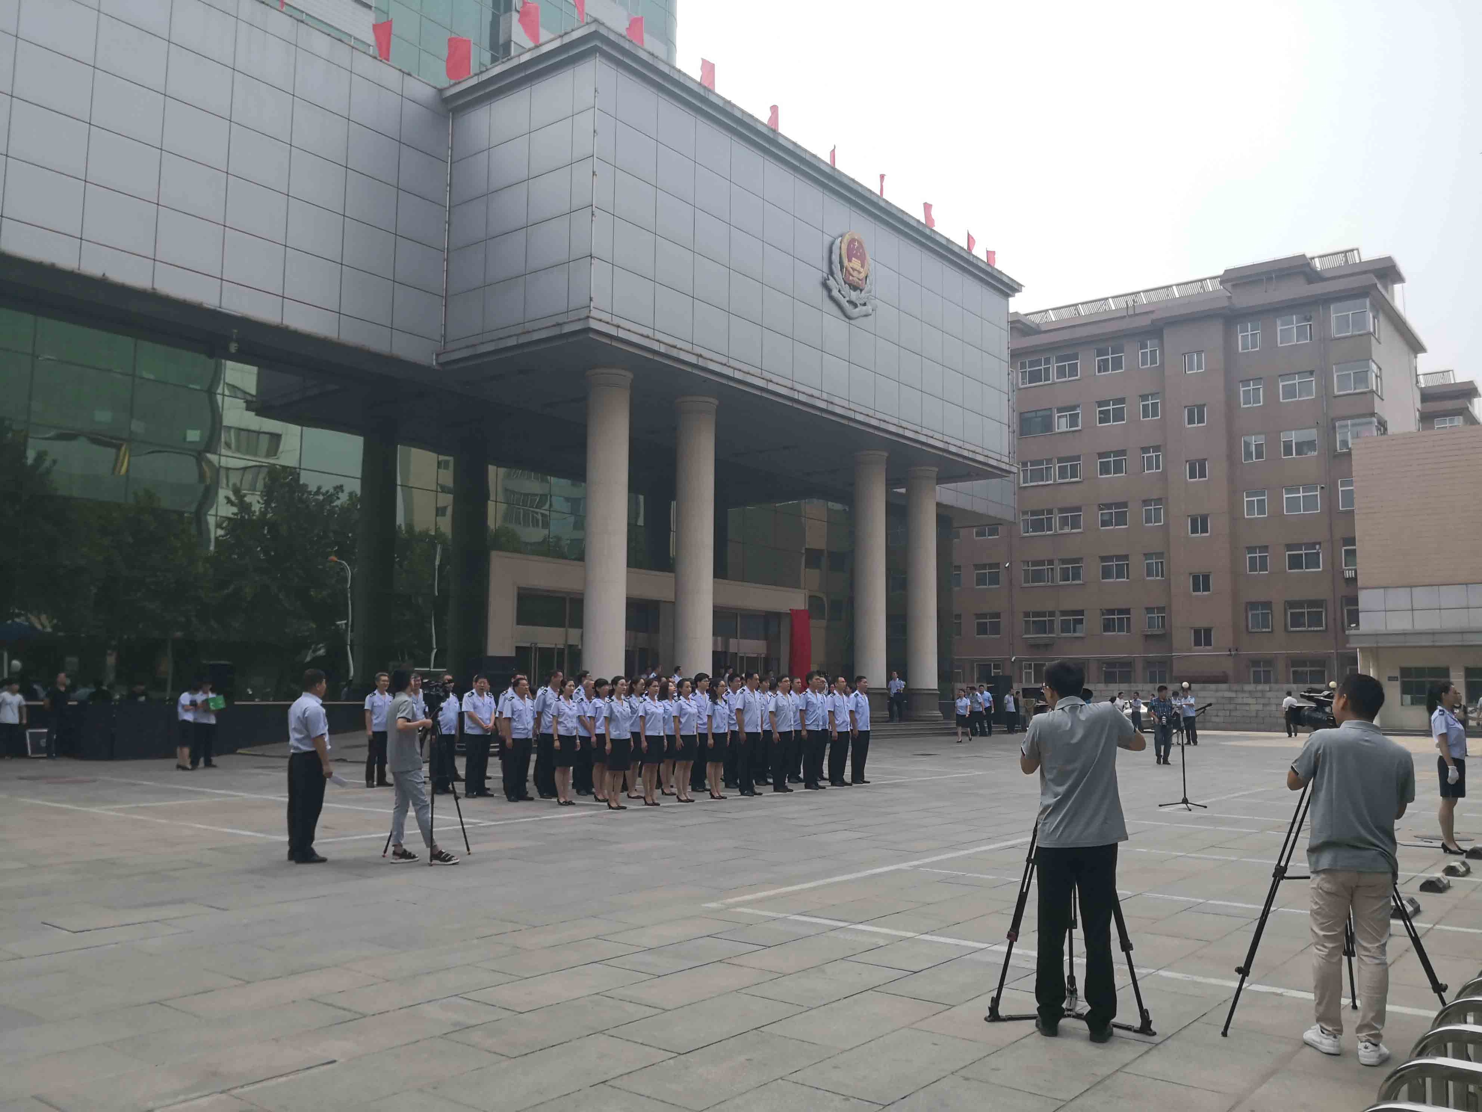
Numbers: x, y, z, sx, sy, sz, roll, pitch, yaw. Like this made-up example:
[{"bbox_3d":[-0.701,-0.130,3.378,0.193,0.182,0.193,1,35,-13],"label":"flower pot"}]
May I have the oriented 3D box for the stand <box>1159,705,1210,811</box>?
[{"bbox_3d":[6.039,2.716,15.697,0.680,1.410,0.560,-1,-7,10],"label":"stand"}]

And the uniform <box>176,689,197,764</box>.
[{"bbox_3d":[-10.113,3.107,21.100,0.380,1.340,0.420,2,-7,-12],"label":"uniform"}]

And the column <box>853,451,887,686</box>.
[{"bbox_3d":[4.657,0.438,41.519,1.200,8.650,1.200,0,-6,0],"label":"column"}]

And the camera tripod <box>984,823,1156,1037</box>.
[{"bbox_3d":[1.647,1.605,5.795,0.750,1.340,0.680,-1,-7,12],"label":"camera tripod"}]

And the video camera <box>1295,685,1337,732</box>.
[{"bbox_3d":[2.863,0.749,5.600,0.190,0.260,0.400,4,-7,-28],"label":"video camera"}]

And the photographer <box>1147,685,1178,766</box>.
[{"bbox_3d":[9.205,3.672,25.289,0.600,1.700,0.420,0,-6,0],"label":"photographer"}]

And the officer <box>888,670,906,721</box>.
[{"bbox_3d":[5.284,4.837,39.367,0.520,1.620,0.420,5,-8,-35],"label":"officer"}]

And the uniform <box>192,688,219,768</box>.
[{"bbox_3d":[-9.810,3.164,21.200,0.380,1.450,0.500,-5,-8,41],"label":"uniform"}]

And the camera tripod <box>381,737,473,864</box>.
[{"bbox_3d":[-2.918,2.150,10.625,0.740,1.240,0.700,2,-7,-15],"label":"camera tripod"}]

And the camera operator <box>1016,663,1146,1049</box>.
[{"bbox_3d":[1.589,1.376,5.557,0.580,1.740,0.520,-1,-7,12],"label":"camera operator"}]

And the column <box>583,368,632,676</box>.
[{"bbox_3d":[-3.365,-0.129,28.918,1.200,8.950,1.200,1,-6,0],"label":"column"}]

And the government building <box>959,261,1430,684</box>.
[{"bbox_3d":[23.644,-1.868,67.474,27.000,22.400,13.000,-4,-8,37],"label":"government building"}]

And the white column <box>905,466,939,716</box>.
[{"bbox_3d":[6.448,1.331,40.980,1.270,8.950,1.270,1,-6,0],"label":"white column"}]

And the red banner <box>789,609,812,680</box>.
[{"bbox_3d":[2.377,3.919,46.557,0.150,3.500,1.300,-5,-8,38],"label":"red banner"}]

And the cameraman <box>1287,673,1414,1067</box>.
[{"bbox_3d":[2.741,1.354,5.290,0.550,1.710,0.420,0,-6,0],"label":"cameraman"}]

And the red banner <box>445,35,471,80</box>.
[{"bbox_3d":[-7.102,-12.490,29.000,0.320,1.200,1.200,-1,-7,15],"label":"red banner"}]

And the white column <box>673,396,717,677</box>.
[{"bbox_3d":[-1.260,0.184,31.506,1.200,8.950,1.200,1,-6,0],"label":"white column"}]

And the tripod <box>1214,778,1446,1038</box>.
[{"bbox_3d":[2.887,1.578,5.526,0.980,1.360,0.920,5,-8,-37],"label":"tripod"}]

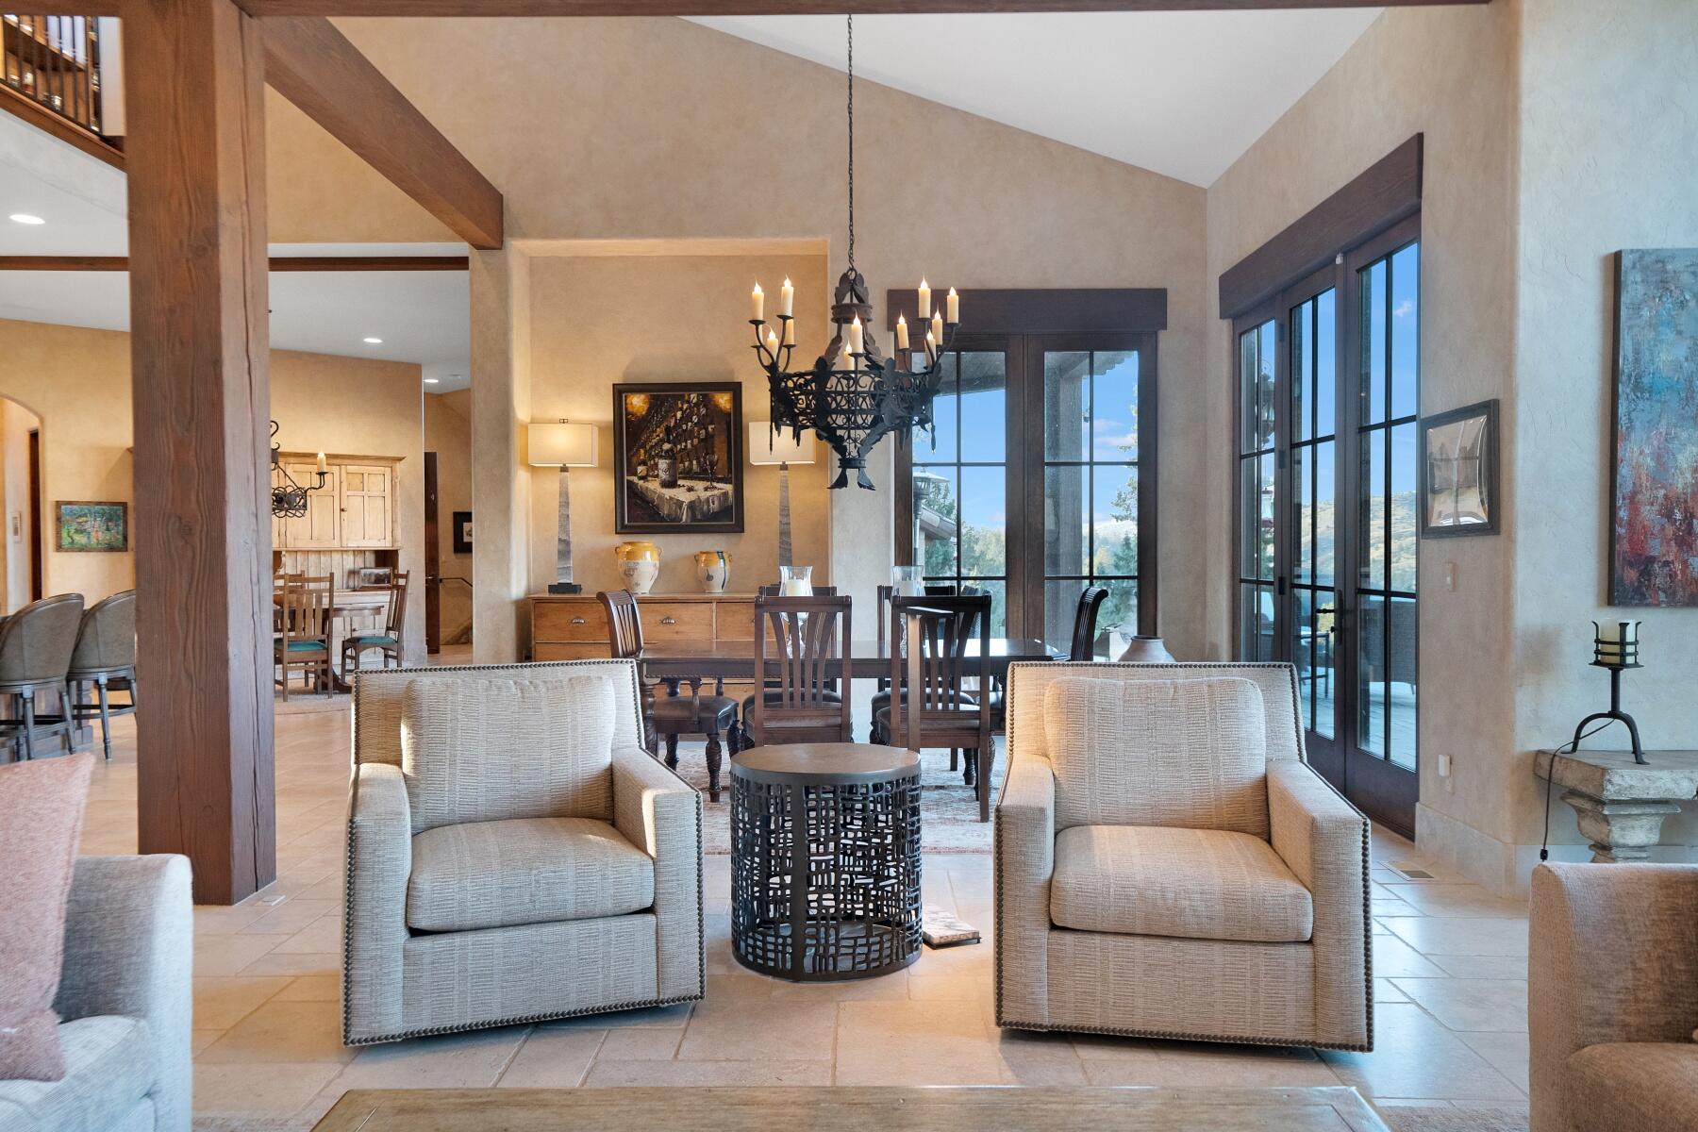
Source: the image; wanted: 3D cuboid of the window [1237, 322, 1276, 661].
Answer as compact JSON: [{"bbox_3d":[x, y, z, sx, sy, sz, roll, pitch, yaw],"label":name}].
[{"bbox_3d":[2.480,-0.195,7.468,0.090,2.500,0.800,0,1,0],"label":"window"}]

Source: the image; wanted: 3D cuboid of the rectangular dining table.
[{"bbox_3d":[0.020,0.802,6.252,2.050,0.760,1.080,0,1,-2],"label":"rectangular dining table"}]

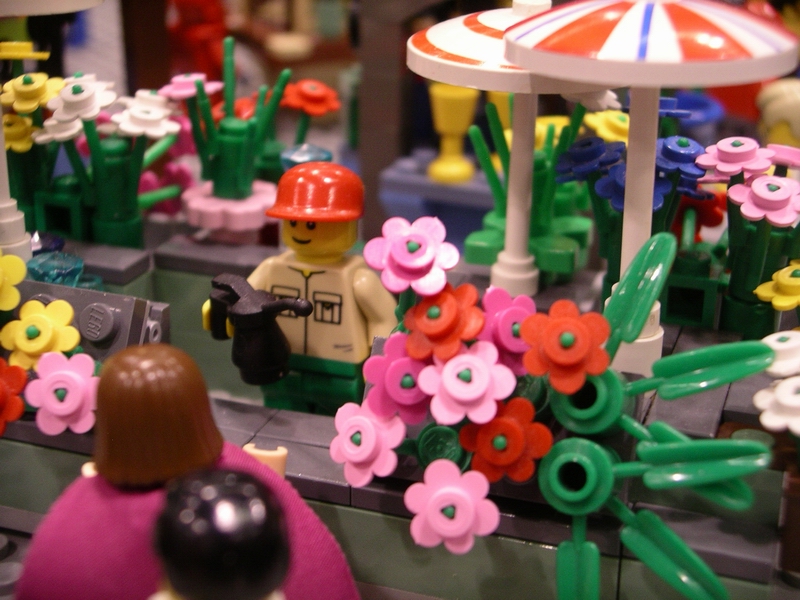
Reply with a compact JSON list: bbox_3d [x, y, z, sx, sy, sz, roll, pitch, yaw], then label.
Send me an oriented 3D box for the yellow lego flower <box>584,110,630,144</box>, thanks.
[{"bbox_3d":[0.033,-0.026,0.215,0.010,0.003,0.010,14,36,0],"label":"yellow lego flower"}]

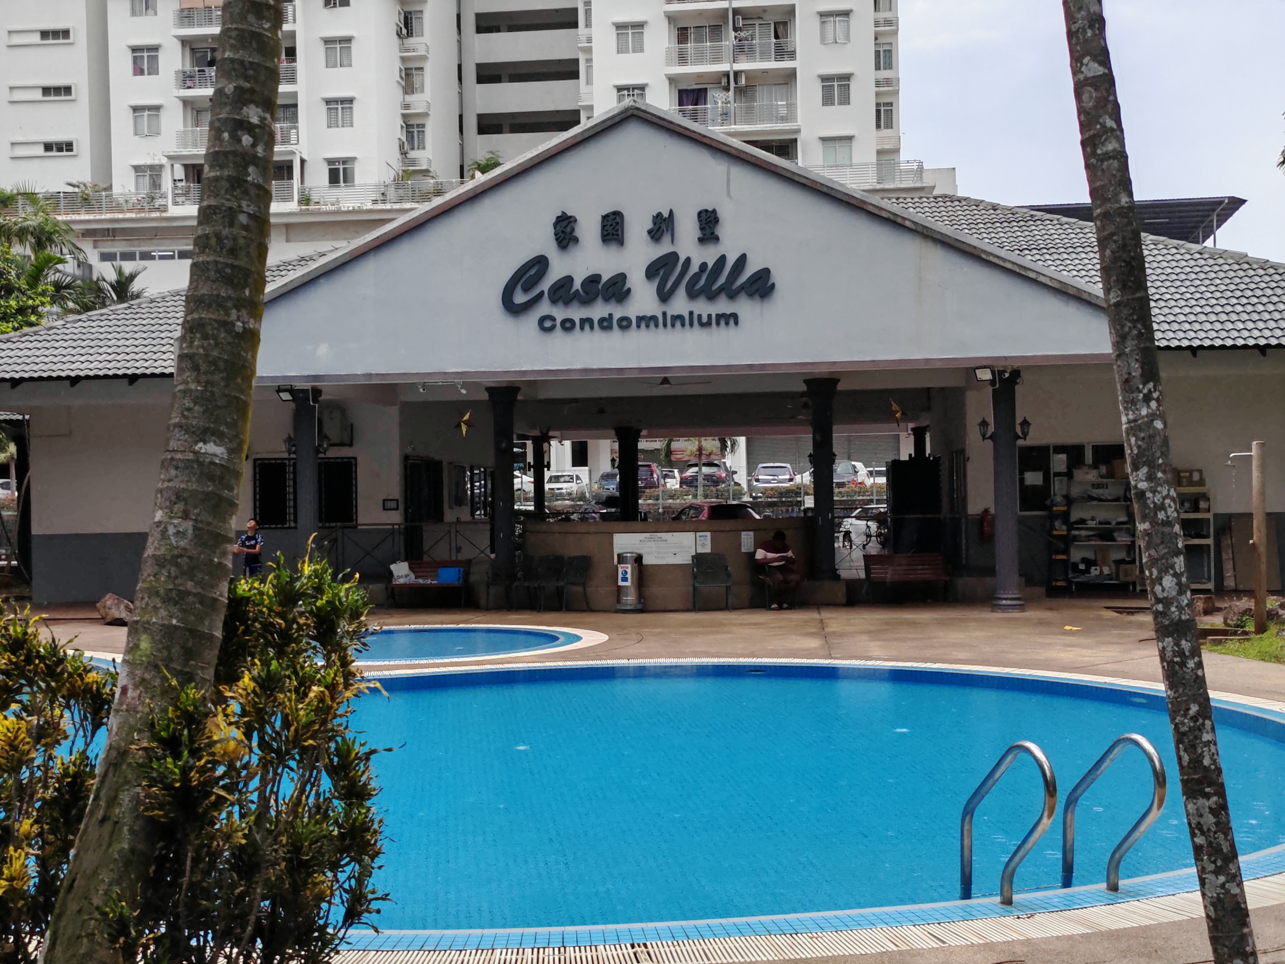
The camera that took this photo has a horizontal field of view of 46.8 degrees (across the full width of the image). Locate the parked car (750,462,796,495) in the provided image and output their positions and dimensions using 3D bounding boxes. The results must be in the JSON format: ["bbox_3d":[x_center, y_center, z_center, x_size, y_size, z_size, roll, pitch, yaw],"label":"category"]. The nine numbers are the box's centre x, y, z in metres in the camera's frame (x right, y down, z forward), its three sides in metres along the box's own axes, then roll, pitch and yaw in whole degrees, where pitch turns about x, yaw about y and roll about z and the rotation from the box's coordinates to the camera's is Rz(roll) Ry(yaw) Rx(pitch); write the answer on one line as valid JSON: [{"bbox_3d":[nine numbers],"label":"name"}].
[{"bbox_3d":[5.687,0.007,63.027,1.700,1.550,4.100,-1,-1,7],"label":"parked car"}]

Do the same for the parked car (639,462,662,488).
[{"bbox_3d":[0.104,0.069,63.225,1.800,1.670,4.500,-1,-1,7],"label":"parked car"}]

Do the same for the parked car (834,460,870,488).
[{"bbox_3d":[8.498,-0.062,63.076,1.750,1.560,4.200,-1,-1,7],"label":"parked car"}]

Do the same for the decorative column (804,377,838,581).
[{"bbox_3d":[2.772,-0.042,22.750,0.500,3.107,0.500,-1,-1,7],"label":"decorative column"}]

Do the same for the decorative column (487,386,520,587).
[{"bbox_3d":[-2.150,0.072,23.250,0.500,3.141,0.500,-1,-1,7],"label":"decorative column"}]

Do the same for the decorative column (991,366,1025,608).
[{"bbox_3d":[5.077,0.125,20.600,0.470,3.348,0.470,-1,-1,7],"label":"decorative column"}]

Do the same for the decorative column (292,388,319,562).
[{"bbox_3d":[-4.915,0.298,21.750,0.460,3.361,0.460,-1,-1,7],"label":"decorative column"}]

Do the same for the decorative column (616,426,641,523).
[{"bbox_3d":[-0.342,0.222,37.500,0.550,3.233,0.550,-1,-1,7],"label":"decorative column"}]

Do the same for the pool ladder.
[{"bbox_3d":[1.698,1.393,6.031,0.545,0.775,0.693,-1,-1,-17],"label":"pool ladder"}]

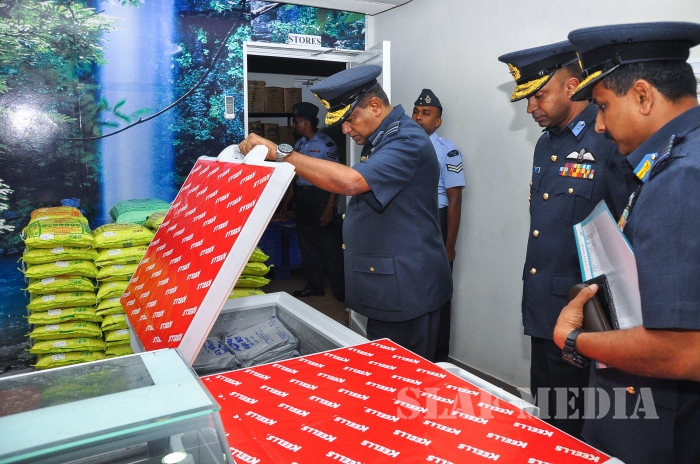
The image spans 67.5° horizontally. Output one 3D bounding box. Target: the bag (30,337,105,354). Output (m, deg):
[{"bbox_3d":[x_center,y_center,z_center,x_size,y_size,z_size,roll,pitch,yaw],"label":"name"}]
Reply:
[{"bbox_3d":[-1.372,0.479,2.575,0.289,0.075,0.380,-4,9,-24],"label":"bag"}]

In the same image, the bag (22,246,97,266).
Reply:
[{"bbox_3d":[-1.506,0.089,2.719,0.322,0.086,0.380,-7,11,-32],"label":"bag"}]

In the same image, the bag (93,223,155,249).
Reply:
[{"bbox_3d":[-1.150,0.005,2.646,0.257,0.080,0.380,-5,9,-27],"label":"bag"}]

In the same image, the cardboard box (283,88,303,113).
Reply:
[{"bbox_3d":[-0.678,-1.405,5.656,0.217,0.252,0.300,-7,11,-32],"label":"cardboard box"}]

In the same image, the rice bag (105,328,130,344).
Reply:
[{"bbox_3d":[-1.234,0.529,2.966,0.329,0.091,0.380,-7,11,-32],"label":"rice bag"}]

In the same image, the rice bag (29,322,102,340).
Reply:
[{"bbox_3d":[-1.375,0.414,2.564,0.286,0.075,0.380,-4,9,-24],"label":"rice bag"}]

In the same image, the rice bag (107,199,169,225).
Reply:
[{"bbox_3d":[-1.195,-0.125,2.991,0.295,0.100,0.420,-5,9,-29],"label":"rice bag"}]

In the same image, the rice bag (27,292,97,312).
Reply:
[{"bbox_3d":[-1.518,0.316,2.749,0.301,0.088,0.380,-7,11,-32],"label":"rice bag"}]

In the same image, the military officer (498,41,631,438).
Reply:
[{"bbox_3d":[0.745,0.215,1.880,0.380,1.770,0.510,-5,10,-21],"label":"military officer"}]

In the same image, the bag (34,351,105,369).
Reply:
[{"bbox_3d":[-1.369,0.546,2.586,0.275,0.075,0.380,-4,9,-24],"label":"bag"}]

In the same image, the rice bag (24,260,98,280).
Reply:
[{"bbox_3d":[-1.509,0.158,2.728,0.314,0.087,0.380,-7,11,-32],"label":"rice bag"}]

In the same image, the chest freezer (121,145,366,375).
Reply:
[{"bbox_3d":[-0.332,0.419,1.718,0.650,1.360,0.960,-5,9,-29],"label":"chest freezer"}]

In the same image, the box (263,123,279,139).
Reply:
[{"bbox_3d":[-0.962,-1.097,6.019,0.215,0.285,0.280,-6,9,-31],"label":"box"}]

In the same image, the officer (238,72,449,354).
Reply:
[{"bbox_3d":[0.000,0.270,1.900,0.750,1.700,0.520,-4,10,-19],"label":"officer"}]

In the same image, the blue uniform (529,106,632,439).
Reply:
[{"bbox_3d":[0.775,0.310,1.900,0.320,1.490,0.510,-5,10,-21],"label":"blue uniform"}]

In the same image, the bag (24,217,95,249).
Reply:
[{"bbox_3d":[-1.379,-0.002,2.507,0.264,0.085,0.380,-4,9,-24],"label":"bag"}]

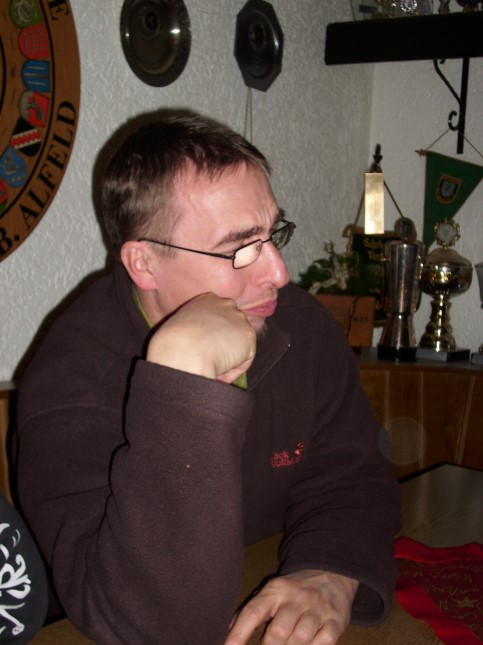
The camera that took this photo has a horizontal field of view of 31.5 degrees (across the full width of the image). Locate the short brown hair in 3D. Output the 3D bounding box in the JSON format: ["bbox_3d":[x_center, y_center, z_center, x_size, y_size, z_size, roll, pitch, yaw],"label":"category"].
[{"bbox_3d":[-0.064,-0.151,0.970,0.197,0.165,0.165,11,20,27],"label":"short brown hair"}]

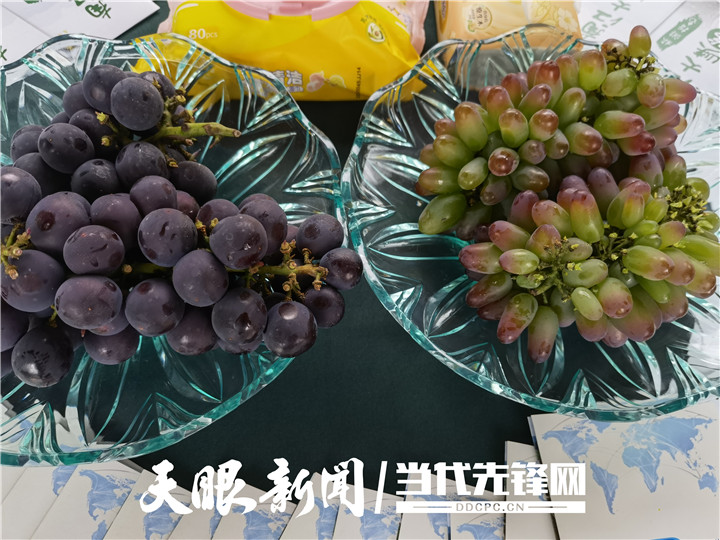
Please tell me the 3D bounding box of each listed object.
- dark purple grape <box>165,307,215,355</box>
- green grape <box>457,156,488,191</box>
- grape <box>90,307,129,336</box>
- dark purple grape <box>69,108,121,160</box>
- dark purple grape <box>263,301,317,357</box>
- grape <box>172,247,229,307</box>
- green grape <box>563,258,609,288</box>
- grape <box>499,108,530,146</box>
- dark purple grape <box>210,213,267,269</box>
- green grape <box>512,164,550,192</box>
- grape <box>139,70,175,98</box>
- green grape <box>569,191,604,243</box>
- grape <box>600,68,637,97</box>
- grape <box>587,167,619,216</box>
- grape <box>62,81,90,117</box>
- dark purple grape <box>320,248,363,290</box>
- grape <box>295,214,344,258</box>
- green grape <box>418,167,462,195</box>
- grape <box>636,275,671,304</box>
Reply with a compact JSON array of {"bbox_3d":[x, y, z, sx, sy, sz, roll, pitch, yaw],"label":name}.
[{"bbox_3d":[-0.093,0.033,0.308,0.027,0.027,0.027,1,63,-2],"label":"dark purple grape"},{"bbox_3d":[0.074,-0.063,0.367,0.016,0.016,0.029,42,49,0],"label":"green grape"},{"bbox_3d":[-0.149,0.025,0.329,0.026,0.026,0.026,9,65,0],"label":"grape"},{"bbox_3d":[-0.170,-0.087,0.359,0.030,0.030,0.030,9,65,0],"label":"dark purple grape"},{"bbox_3d":[-0.036,0.030,0.291,0.027,0.028,0.027,0,65,-3],"label":"dark purple grape"},{"bbox_3d":[-0.081,0.004,0.286,0.028,0.029,0.028,1,63,-2],"label":"grape"},{"bbox_3d":[0.120,0.002,0.298,0.025,0.014,0.014,-19,90,26],"label":"green grape"},{"bbox_3d":[0.089,-0.082,0.324,0.016,0.028,0.016,-8,64,16],"label":"grape"},{"bbox_3d":[-0.059,-0.013,0.270,0.028,0.028,0.028,0,65,-4],"label":"dark purple grape"},{"bbox_3d":[0.113,-0.060,0.372,0.029,0.017,0.017,19,90,30],"label":"green grape"},{"bbox_3d":[-0.119,-0.103,0.325,0.025,0.025,0.025,1,63,-2],"label":"grape"},{"bbox_3d":[0.122,-0.029,0.302,0.016,0.016,0.029,-17,107,6],"label":"green grape"},{"bbox_3d":[0.155,-0.112,0.335,0.024,0.015,0.015,-30,90,5],"label":"grape"},{"bbox_3d":[0.137,-0.043,0.318,0.016,0.016,0.032,-12,75,-3],"label":"grape"},{"bbox_3d":[-0.160,-0.098,0.325,0.025,0.025,0.025,0,65,-4],"label":"grape"},{"bbox_3d":[-0.010,0.000,0.303,0.024,0.023,0.023,0,65,-3],"label":"dark purple grape"},{"bbox_3d":[-0.022,-0.019,0.311,0.027,0.026,0.026,0,65,-3],"label":"grape"},{"bbox_3d":[0.046,-0.052,0.328,0.027,0.015,0.015,-6,90,-15],"label":"green grape"},{"bbox_3d":[0.163,0.009,0.313,0.013,0.013,0.025,-42,72,0],"label":"grape"}]

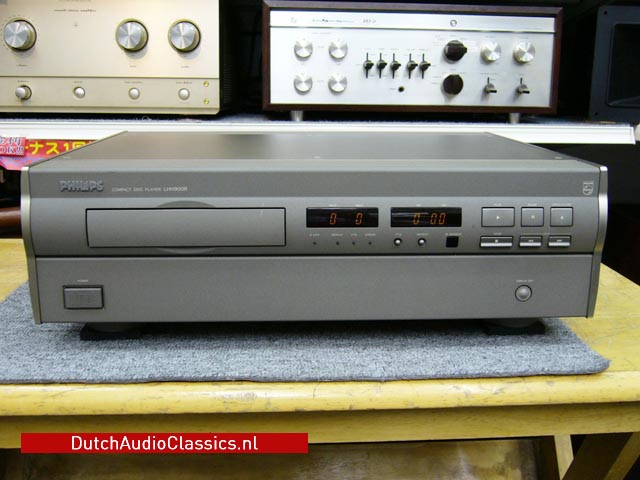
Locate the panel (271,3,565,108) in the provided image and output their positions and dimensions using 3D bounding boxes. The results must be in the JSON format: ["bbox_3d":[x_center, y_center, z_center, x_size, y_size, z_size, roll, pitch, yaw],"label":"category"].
[{"bbox_3d":[0.151,-0.285,1.035,0.462,0.143,0.020,-1,14,-6],"label":"panel"}]

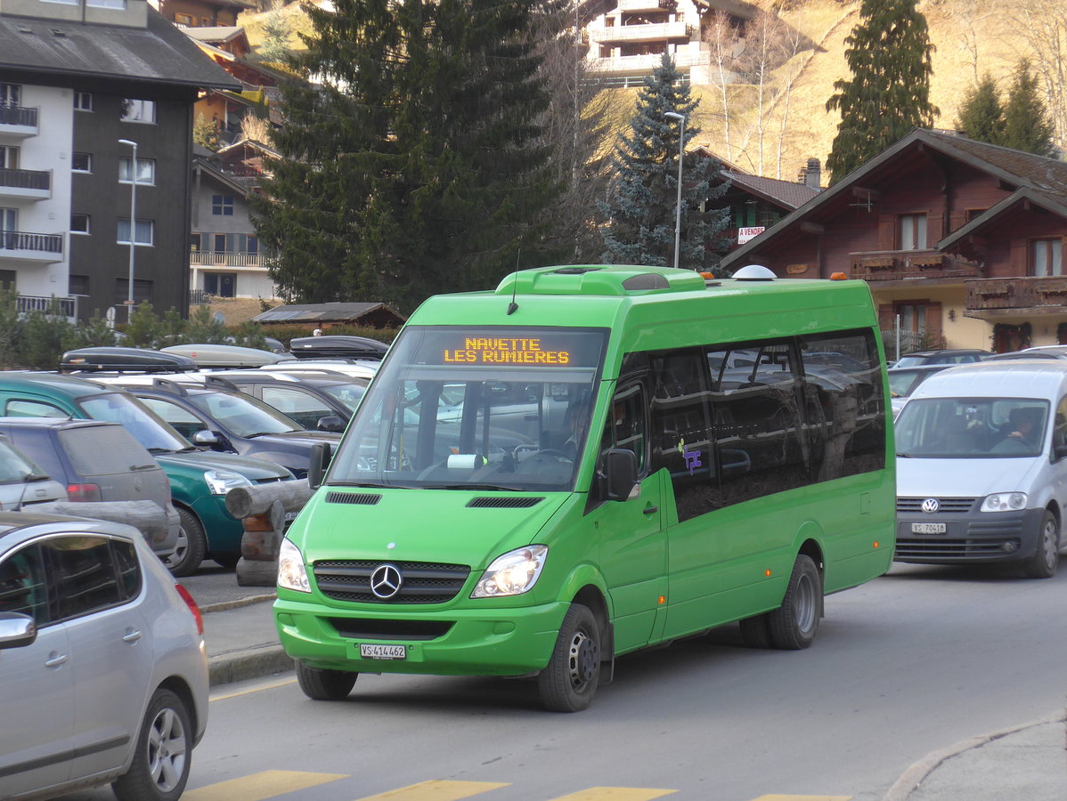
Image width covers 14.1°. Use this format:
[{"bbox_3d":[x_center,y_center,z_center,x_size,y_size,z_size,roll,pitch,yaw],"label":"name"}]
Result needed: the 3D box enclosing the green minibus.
[{"bbox_3d":[0.478,0.451,30.269,2.150,2.830,7.380,1,3,23],"label":"green minibus"}]

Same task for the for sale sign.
[{"bbox_3d":[9.510,-7.166,188.000,1.270,0.720,0.040,-1,-3,29],"label":"for sale sign"}]

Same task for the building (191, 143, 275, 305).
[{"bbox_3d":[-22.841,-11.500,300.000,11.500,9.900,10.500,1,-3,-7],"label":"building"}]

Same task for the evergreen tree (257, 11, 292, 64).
[{"bbox_3d":[-23.943,-33.545,400.000,3.200,5.200,3.200,1,-3,0],"label":"evergreen tree"}]

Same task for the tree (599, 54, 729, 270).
[{"bbox_3d":[3.773,-5.500,125.000,4.100,9.100,4.100,1,-3,0],"label":"tree"}]

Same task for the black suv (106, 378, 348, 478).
[{"bbox_3d":[-3.380,0.620,41.100,4.350,1.690,1.850,1,2,23],"label":"black suv"}]

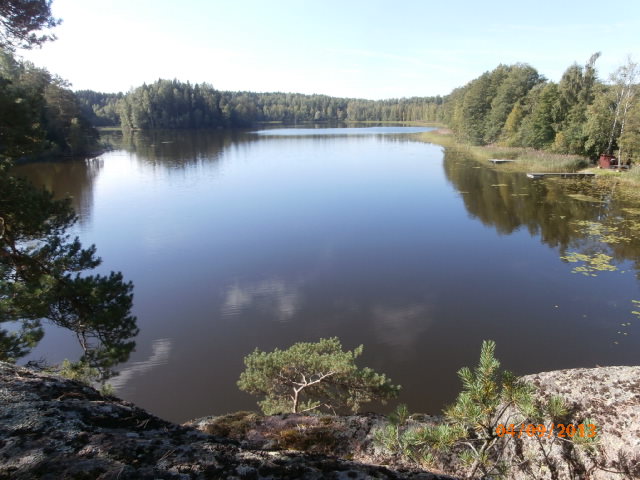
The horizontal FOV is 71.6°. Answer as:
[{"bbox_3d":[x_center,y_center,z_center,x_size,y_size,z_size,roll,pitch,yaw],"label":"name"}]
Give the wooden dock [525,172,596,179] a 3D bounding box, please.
[{"bbox_3d":[29.900,-7.950,55.000,7.700,0.450,1.500,0,17,0],"label":"wooden dock"}]

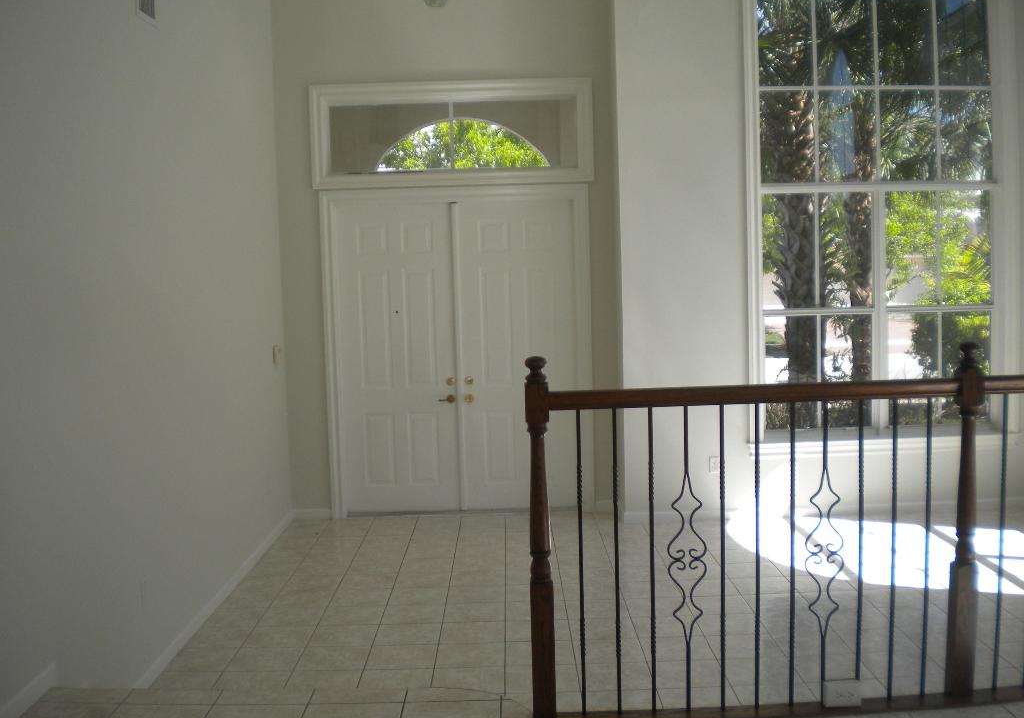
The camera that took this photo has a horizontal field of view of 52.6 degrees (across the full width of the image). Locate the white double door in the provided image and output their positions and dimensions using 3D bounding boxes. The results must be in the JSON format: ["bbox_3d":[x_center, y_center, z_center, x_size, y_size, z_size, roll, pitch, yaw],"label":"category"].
[{"bbox_3d":[-0.430,-0.050,7.869,1.930,2.440,0.100,-2,5,0],"label":"white double door"}]

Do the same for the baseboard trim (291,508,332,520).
[{"bbox_3d":[-1.526,1.187,7.922,0.310,0.085,0.020,-2,5,0],"label":"baseboard trim"}]

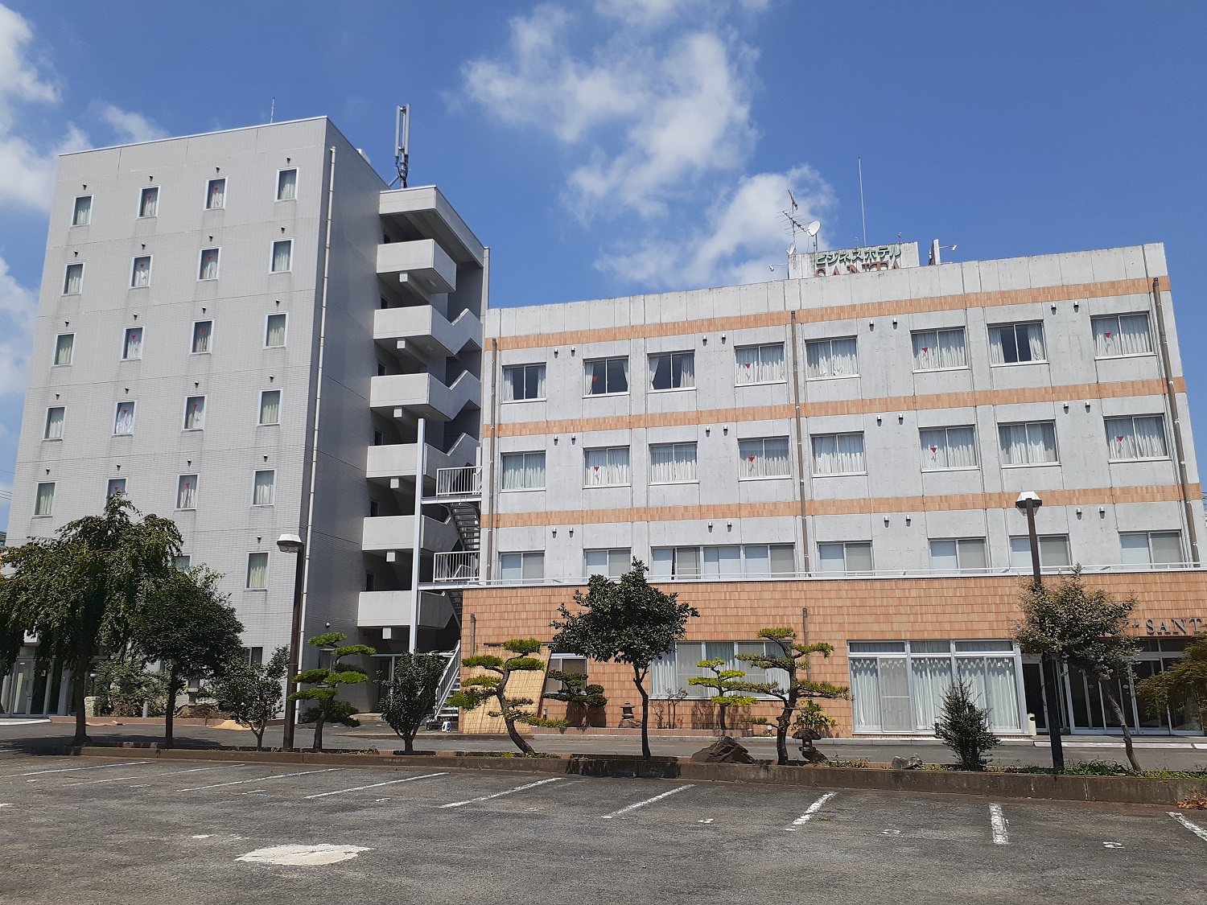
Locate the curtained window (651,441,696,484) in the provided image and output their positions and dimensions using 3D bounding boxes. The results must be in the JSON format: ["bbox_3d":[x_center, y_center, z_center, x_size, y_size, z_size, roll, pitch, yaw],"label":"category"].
[{"bbox_3d":[2.243,0.363,29.870,1.577,1.348,0.150,-3,-14,14],"label":"curtained window"}]

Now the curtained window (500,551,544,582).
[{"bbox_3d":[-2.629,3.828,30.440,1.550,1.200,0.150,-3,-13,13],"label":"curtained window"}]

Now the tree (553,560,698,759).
[{"bbox_3d":[0.433,4.014,18.472,2.848,3.831,2.705,0,-13,1],"label":"tree"}]

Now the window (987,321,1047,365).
[{"bbox_3d":[12.355,-3.238,28.095,1.591,1.345,0.150,-3,-14,14],"label":"window"}]

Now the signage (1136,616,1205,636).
[{"bbox_3d":[14.817,4.504,24.435,1.651,0.422,0.100,-3,-13,13],"label":"signage"}]

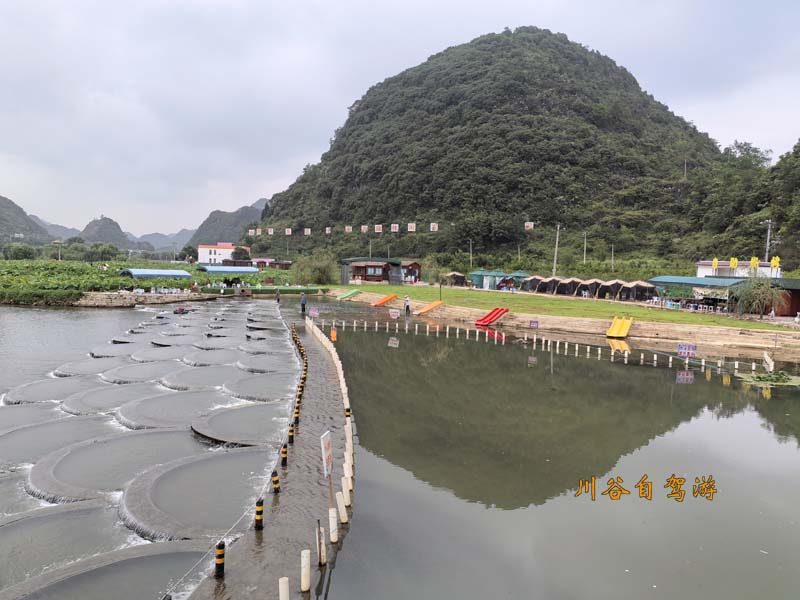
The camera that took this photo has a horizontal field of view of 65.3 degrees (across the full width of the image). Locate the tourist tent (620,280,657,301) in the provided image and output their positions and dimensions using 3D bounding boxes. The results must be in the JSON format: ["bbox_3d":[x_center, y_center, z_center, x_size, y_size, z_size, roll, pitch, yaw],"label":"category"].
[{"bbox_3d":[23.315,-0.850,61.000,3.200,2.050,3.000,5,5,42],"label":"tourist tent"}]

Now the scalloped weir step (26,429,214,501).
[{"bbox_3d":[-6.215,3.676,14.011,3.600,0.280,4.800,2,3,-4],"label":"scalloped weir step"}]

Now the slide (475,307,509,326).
[{"bbox_3d":[6.762,1.195,45.131,2.400,1.200,1.250,-1,4,-41],"label":"slide"}]

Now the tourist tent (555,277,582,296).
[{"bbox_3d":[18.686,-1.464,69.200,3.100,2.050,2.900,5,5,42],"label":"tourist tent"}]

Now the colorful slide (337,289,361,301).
[{"bbox_3d":[-5.688,-0.500,67.519,2.450,1.150,0.850,0,4,-28],"label":"colorful slide"}]

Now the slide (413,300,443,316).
[{"bbox_3d":[2.482,0.661,52.898,2.450,1.200,0.850,-1,4,-32],"label":"slide"}]

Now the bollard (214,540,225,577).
[{"bbox_3d":[-2.362,3.413,8.211,0.113,0.470,0.113,2,3,0],"label":"bollard"}]

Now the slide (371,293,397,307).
[{"bbox_3d":[-1.471,0.054,60.266,2.400,1.150,1.100,0,4,-29],"label":"slide"}]

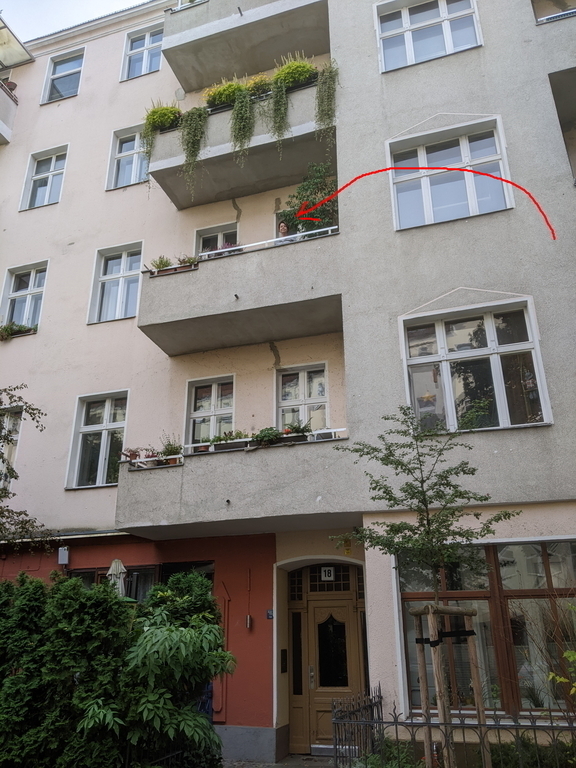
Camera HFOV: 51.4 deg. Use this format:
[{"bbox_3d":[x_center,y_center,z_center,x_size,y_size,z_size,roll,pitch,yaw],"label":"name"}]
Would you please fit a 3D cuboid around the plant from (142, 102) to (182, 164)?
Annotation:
[{"bbox_3d":[-2.514,-5.027,12.022,0.743,1.326,0.400,-7,-23,17],"label":"plant"}]

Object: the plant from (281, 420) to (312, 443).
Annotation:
[{"bbox_3d":[0.126,0.707,8.898,0.454,0.275,0.250,-7,-23,17],"label":"plant"}]

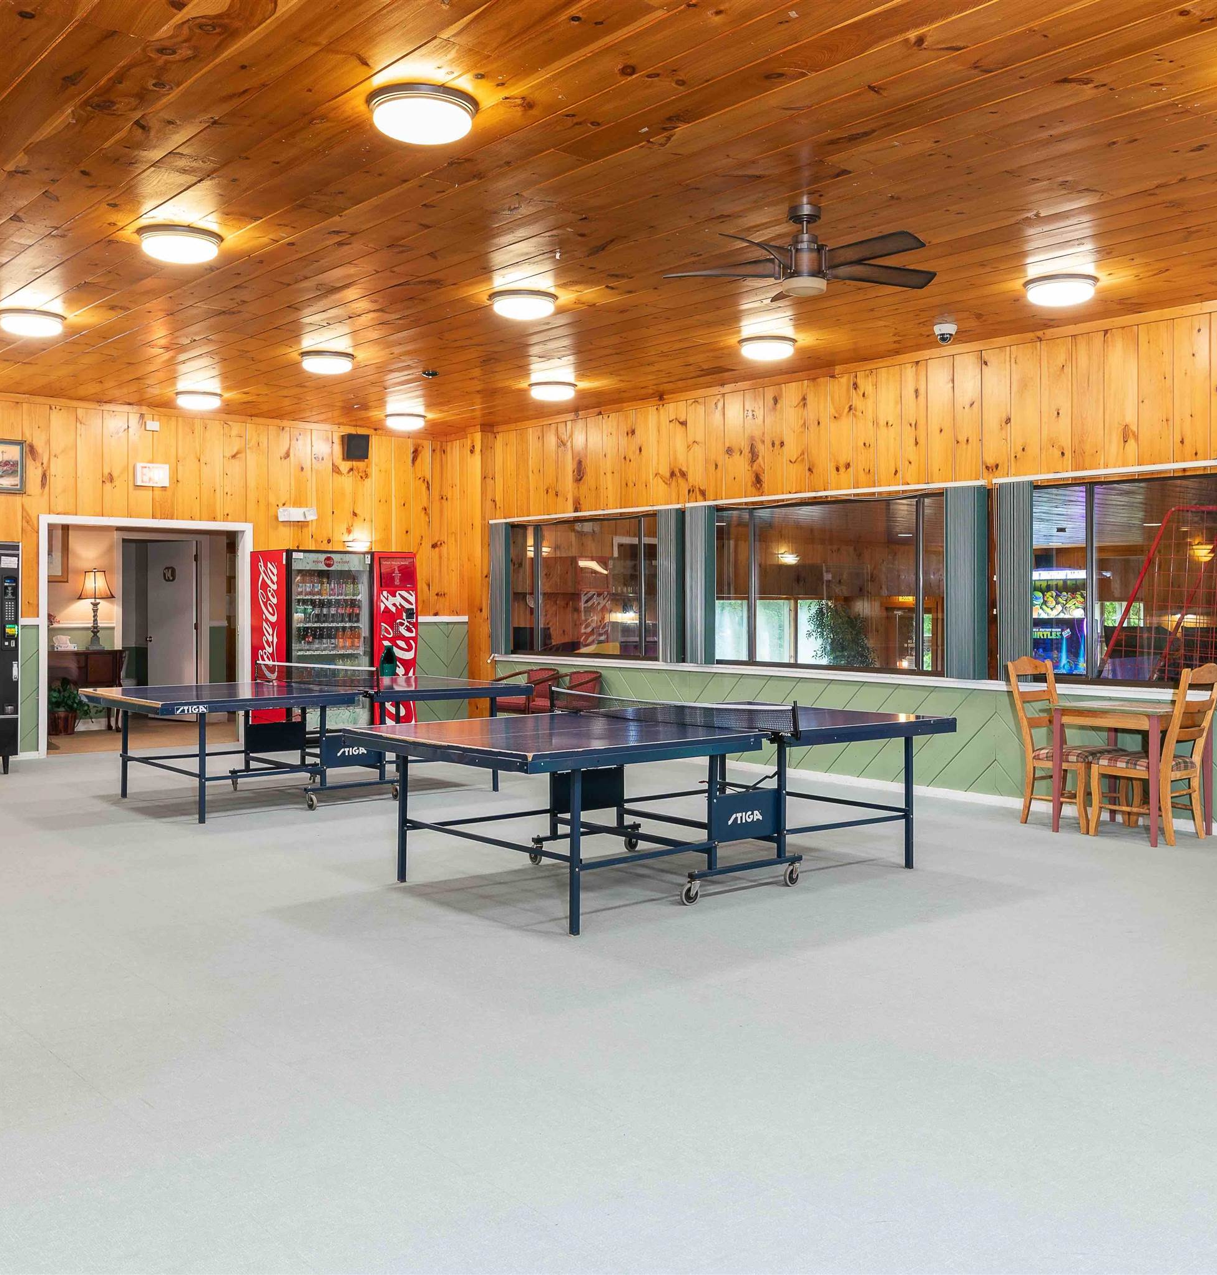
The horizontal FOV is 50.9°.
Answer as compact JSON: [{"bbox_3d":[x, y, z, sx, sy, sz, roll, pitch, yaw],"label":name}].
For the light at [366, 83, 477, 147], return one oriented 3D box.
[{"bbox_3d":[-0.669,-1.884,4.640,0.400,0.090,0.400,0,1,0],"label":"light"}]

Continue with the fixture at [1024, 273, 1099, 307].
[{"bbox_3d":[2.522,-1.932,7.114,0.400,0.090,0.400,0,1,0],"label":"fixture"}]

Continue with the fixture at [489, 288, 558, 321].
[{"bbox_3d":[-0.498,-1.940,7.470,0.400,0.094,0.400,0,1,0],"label":"fixture"}]

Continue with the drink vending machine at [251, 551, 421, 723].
[{"bbox_3d":[-2.640,0.108,12.373,1.360,1.835,0.820,-1,2,-41],"label":"drink vending machine"}]

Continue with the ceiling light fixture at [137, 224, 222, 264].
[{"bbox_3d":[-2.103,-1.927,6.288,0.400,0.090,0.400,0,1,0],"label":"ceiling light fixture"}]

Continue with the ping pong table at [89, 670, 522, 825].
[{"bbox_3d":[-2.089,0.679,9.051,2.740,0.880,1.680,-1,2,-40],"label":"ping pong table"}]

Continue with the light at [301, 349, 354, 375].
[{"bbox_3d":[-2.029,-1.989,9.241,0.400,0.094,0.400,0,1,0],"label":"light"}]

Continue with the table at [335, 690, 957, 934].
[{"bbox_3d":[0.274,0.748,6.396,2.740,0.880,1.680,-1,2,-39],"label":"table"}]

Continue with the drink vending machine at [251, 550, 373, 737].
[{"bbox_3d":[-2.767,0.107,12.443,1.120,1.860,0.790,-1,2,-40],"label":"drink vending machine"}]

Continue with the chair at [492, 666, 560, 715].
[{"bbox_3d":[-0.825,0.668,12.641,0.550,0.740,0.580,-1,2,-40],"label":"chair"}]

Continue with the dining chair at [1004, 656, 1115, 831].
[{"bbox_3d":[2.841,0.642,7.902,0.470,1.030,0.590,-1,2,-41],"label":"dining chair"}]

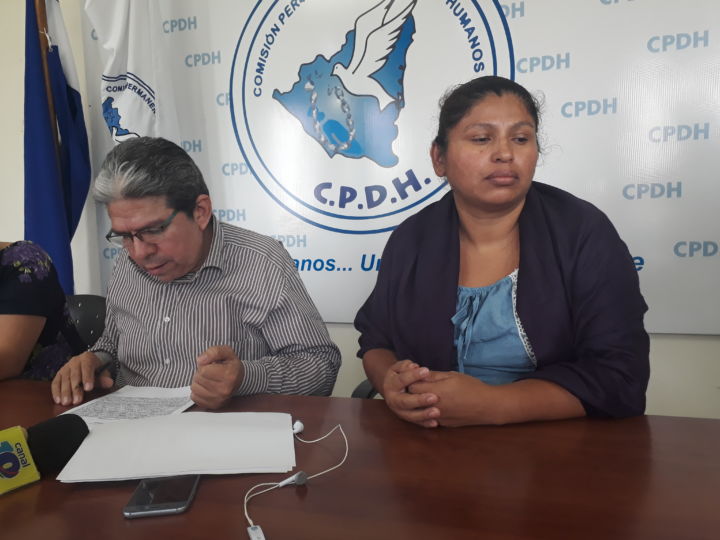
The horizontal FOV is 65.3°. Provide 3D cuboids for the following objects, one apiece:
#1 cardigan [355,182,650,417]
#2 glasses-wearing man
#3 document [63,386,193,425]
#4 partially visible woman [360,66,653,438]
[{"bbox_3d":[0.238,0.065,1.000,0.510,0.470,0.350,1,4,13],"label":"cardigan"},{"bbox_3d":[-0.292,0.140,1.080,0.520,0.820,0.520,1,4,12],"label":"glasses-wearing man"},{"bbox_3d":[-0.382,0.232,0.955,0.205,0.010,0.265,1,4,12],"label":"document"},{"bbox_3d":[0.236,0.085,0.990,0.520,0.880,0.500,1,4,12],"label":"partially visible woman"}]

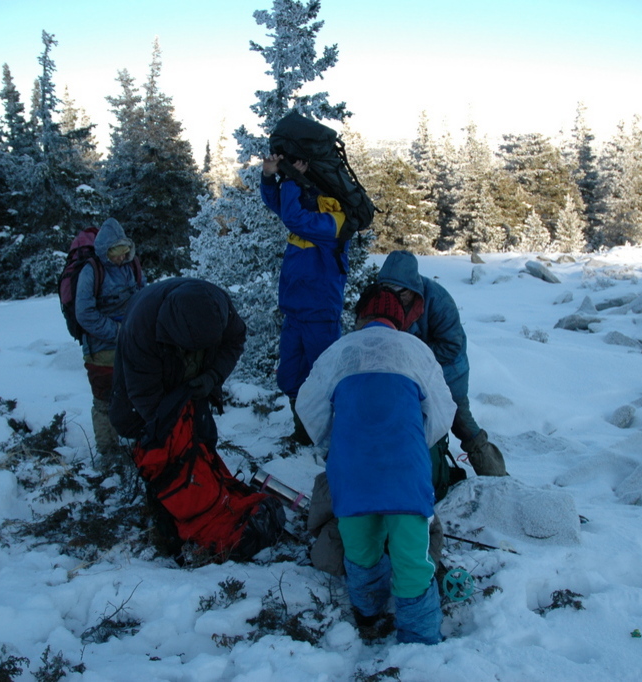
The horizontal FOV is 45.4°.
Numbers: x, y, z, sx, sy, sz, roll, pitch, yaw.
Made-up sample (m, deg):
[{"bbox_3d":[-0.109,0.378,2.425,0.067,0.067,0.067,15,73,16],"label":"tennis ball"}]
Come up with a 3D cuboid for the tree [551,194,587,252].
[{"bbox_3d":[7.607,-3.597,23.500,1.100,1.800,1.100,2,11,18],"label":"tree"}]

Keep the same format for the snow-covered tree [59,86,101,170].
[{"bbox_3d":[-8.450,-5.774,26.000,2.000,5.600,2.000,-4,11,-17],"label":"snow-covered tree"}]

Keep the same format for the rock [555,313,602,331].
[{"bbox_3d":[2.885,-0.218,8.600,0.500,0.190,0.360,3,11,18],"label":"rock"}]

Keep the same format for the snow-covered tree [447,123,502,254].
[{"bbox_3d":[5.031,-5.031,25.000,1.800,4.400,1.800,1,11,11],"label":"snow-covered tree"}]

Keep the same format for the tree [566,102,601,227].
[{"bbox_3d":[8.924,-5.605,26.000,1.500,4.900,1.500,3,11,18],"label":"tree"}]

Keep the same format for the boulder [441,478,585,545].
[{"bbox_3d":[0.893,0.800,3.600,0.630,0.230,0.430,2,11,14],"label":"boulder"}]

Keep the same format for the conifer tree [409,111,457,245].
[{"bbox_3d":[3.737,-5.398,25.500,1.650,4.500,1.650,1,10,8],"label":"conifer tree"}]

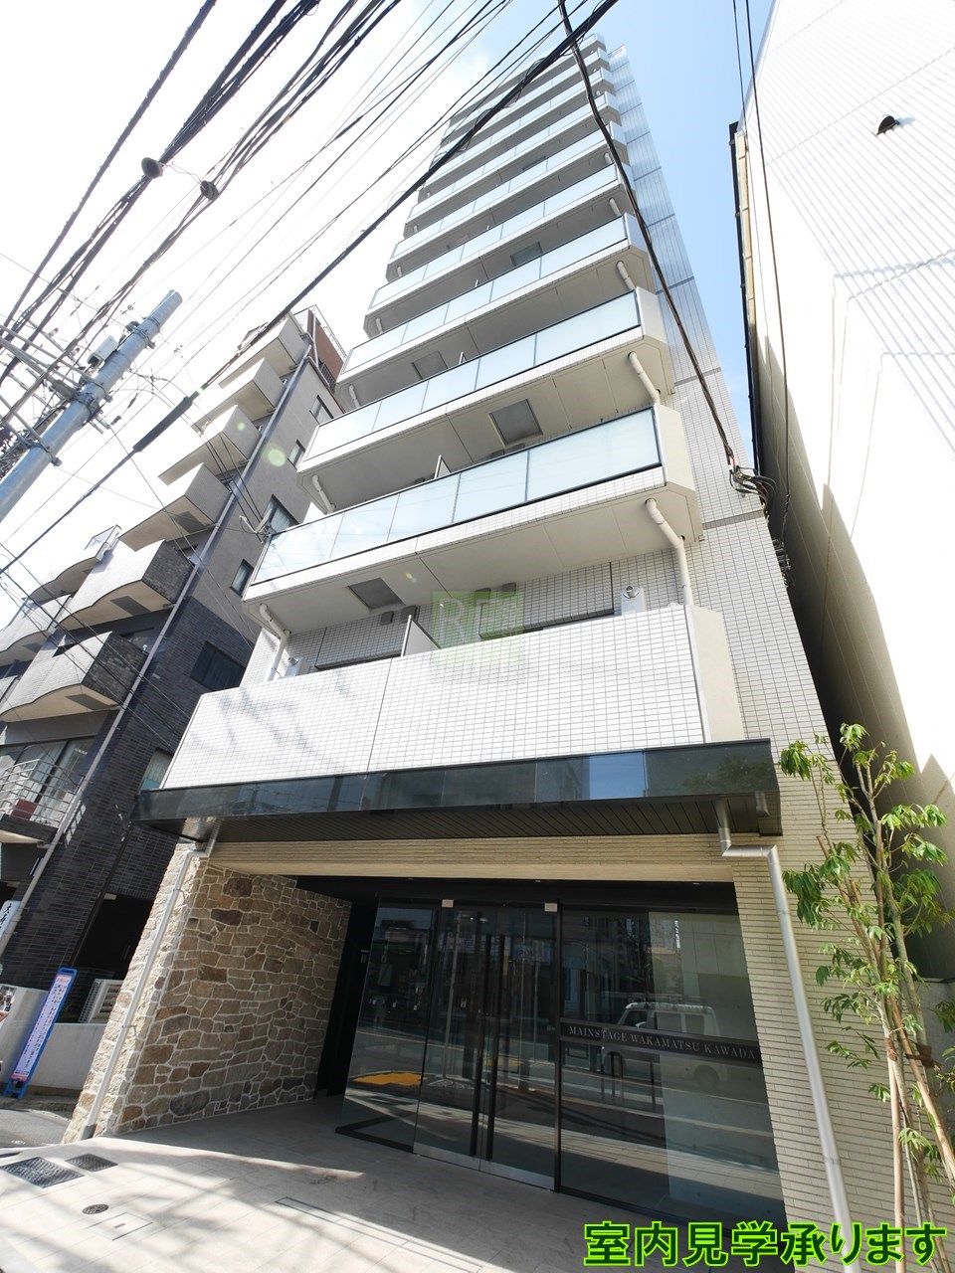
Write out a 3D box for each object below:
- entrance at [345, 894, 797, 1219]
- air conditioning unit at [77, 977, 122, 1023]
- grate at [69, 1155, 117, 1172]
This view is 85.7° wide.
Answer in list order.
[{"bbox_3d":[0.592,4.329,5.750,4.642,2.507,0.220,-11,-37,24],"label":"entrance"},{"bbox_3d":[-6.196,6.214,8.773,0.300,0.585,0.800,-11,-37,24],"label":"air conditioning unit"},{"bbox_3d":[-3.457,4.737,4.616,0.415,0.030,0.222,-11,-33,24],"label":"grate"}]

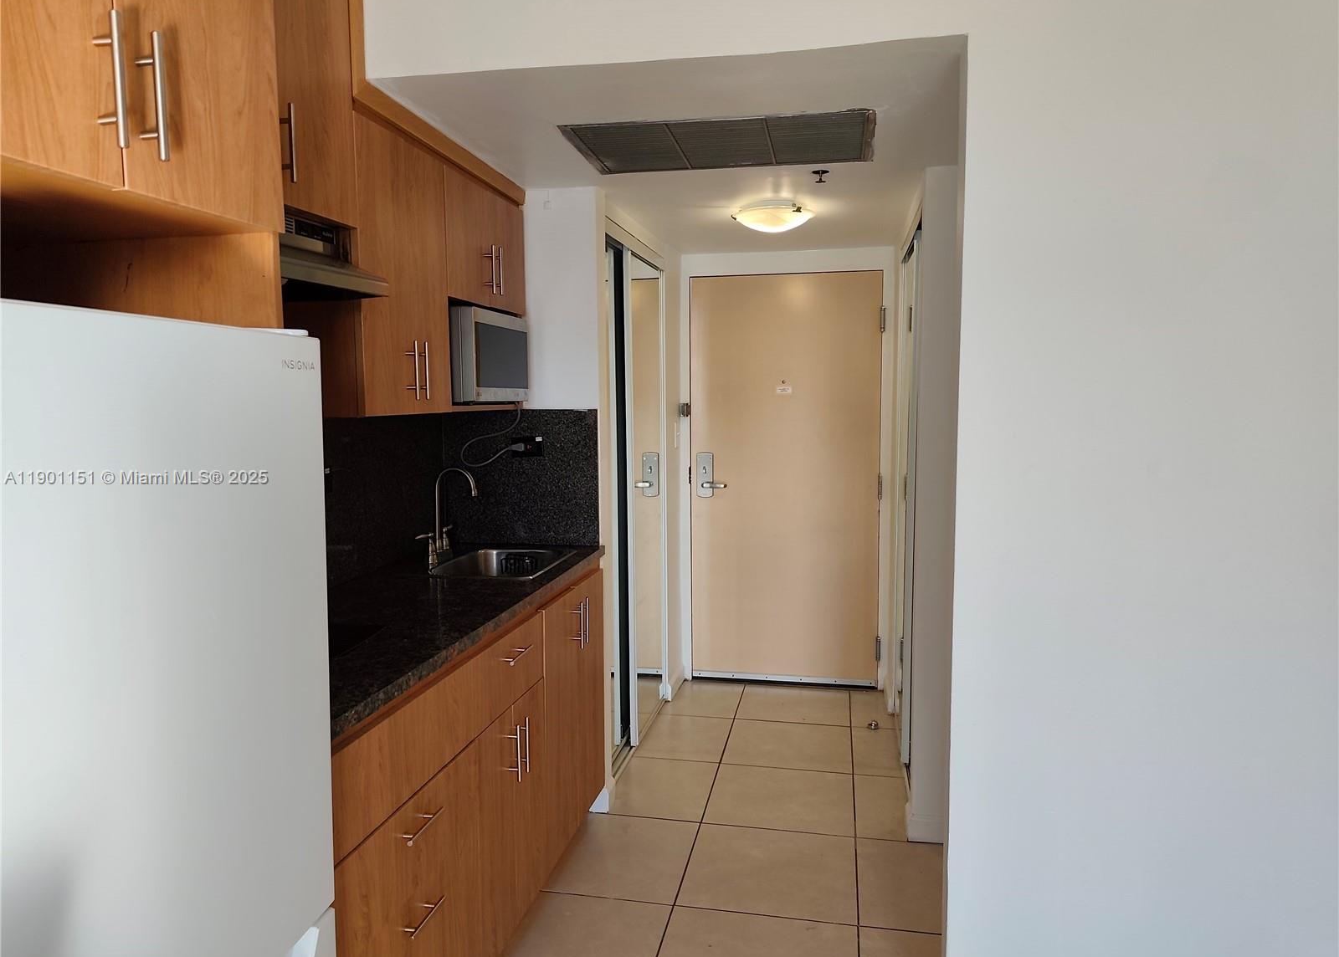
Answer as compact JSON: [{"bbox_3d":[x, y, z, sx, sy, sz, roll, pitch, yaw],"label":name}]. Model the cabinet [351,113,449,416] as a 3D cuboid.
[{"bbox_3d":[-0.796,-0.491,2.202,0.337,0.660,0.455,1,5,11],"label":"cabinet"}]

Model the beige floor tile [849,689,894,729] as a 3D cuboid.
[{"bbox_3d":[0.929,1.069,4.104,0.187,0.010,0.505,1,5,11],"label":"beige floor tile"}]

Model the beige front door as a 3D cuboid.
[{"bbox_3d":[0.569,0.015,4.405,0.925,2.015,0.045,1,5,11],"label":"beige front door"}]

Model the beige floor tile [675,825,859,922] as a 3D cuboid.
[{"bbox_3d":[0.308,1.184,2.684,0.505,0.010,0.505,1,5,11],"label":"beige floor tile"}]

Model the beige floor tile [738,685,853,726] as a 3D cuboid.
[{"bbox_3d":[0.592,1.068,4.181,0.507,0.012,0.494,1,5,11],"label":"beige floor tile"}]

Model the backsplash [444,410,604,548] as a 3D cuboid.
[{"bbox_3d":[-0.505,-0.001,3.016,0.557,0.465,0.020,1,5,11],"label":"backsplash"}]

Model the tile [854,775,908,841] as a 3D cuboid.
[{"bbox_3d":[0.741,1.148,3.115,0.184,0.010,0.505,1,5,11],"label":"tile"}]

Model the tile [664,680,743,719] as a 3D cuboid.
[{"bbox_3d":[0.177,1.060,4.245,0.333,0.010,0.505,1,5,11],"label":"tile"}]

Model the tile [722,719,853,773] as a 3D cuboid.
[{"bbox_3d":[0.499,1.109,3.691,0.507,0.012,0.507,1,5,11],"label":"tile"}]

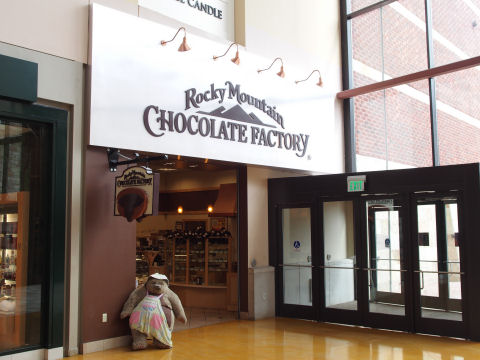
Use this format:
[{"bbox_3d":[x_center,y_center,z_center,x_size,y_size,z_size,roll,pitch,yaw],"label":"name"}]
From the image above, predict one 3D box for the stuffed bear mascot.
[{"bbox_3d":[-1.246,1.883,7.681,0.906,1.042,0.580,1,-6,-14],"label":"stuffed bear mascot"}]

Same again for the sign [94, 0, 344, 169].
[{"bbox_3d":[-0.015,-1.310,9.505,5.906,2.065,0.180,5,-8,-43],"label":"sign"}]

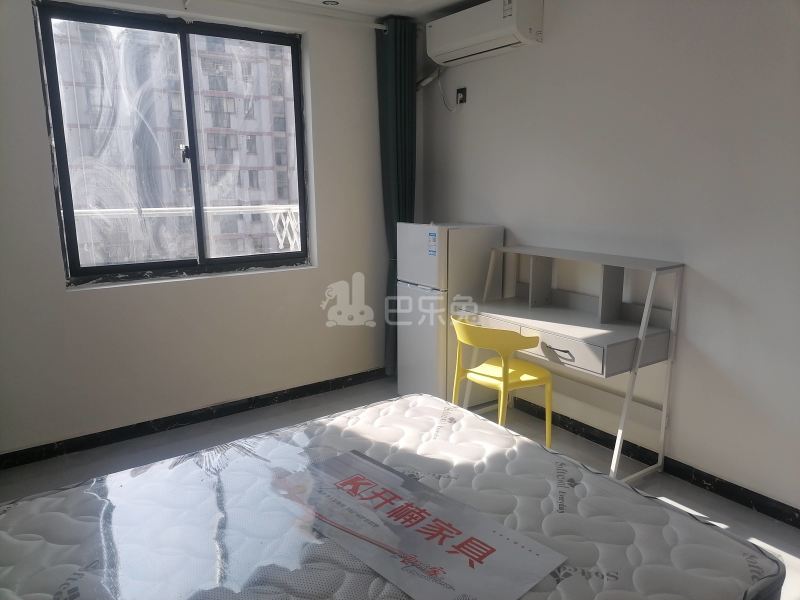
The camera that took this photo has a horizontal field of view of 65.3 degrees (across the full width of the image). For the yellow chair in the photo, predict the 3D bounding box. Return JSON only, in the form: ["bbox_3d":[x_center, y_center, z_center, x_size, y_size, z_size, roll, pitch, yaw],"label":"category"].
[{"bbox_3d":[0.504,0.431,3.152,0.470,0.740,0.530,-10,14,-38],"label":"yellow chair"}]

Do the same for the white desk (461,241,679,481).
[{"bbox_3d":[0.783,0.289,3.163,0.496,1.008,1.029,-8,14,-34],"label":"white desk"}]

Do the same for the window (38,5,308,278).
[{"bbox_3d":[-1.212,-0.875,3.650,1.445,1.420,0.105,-9,14,-34],"label":"window"}]

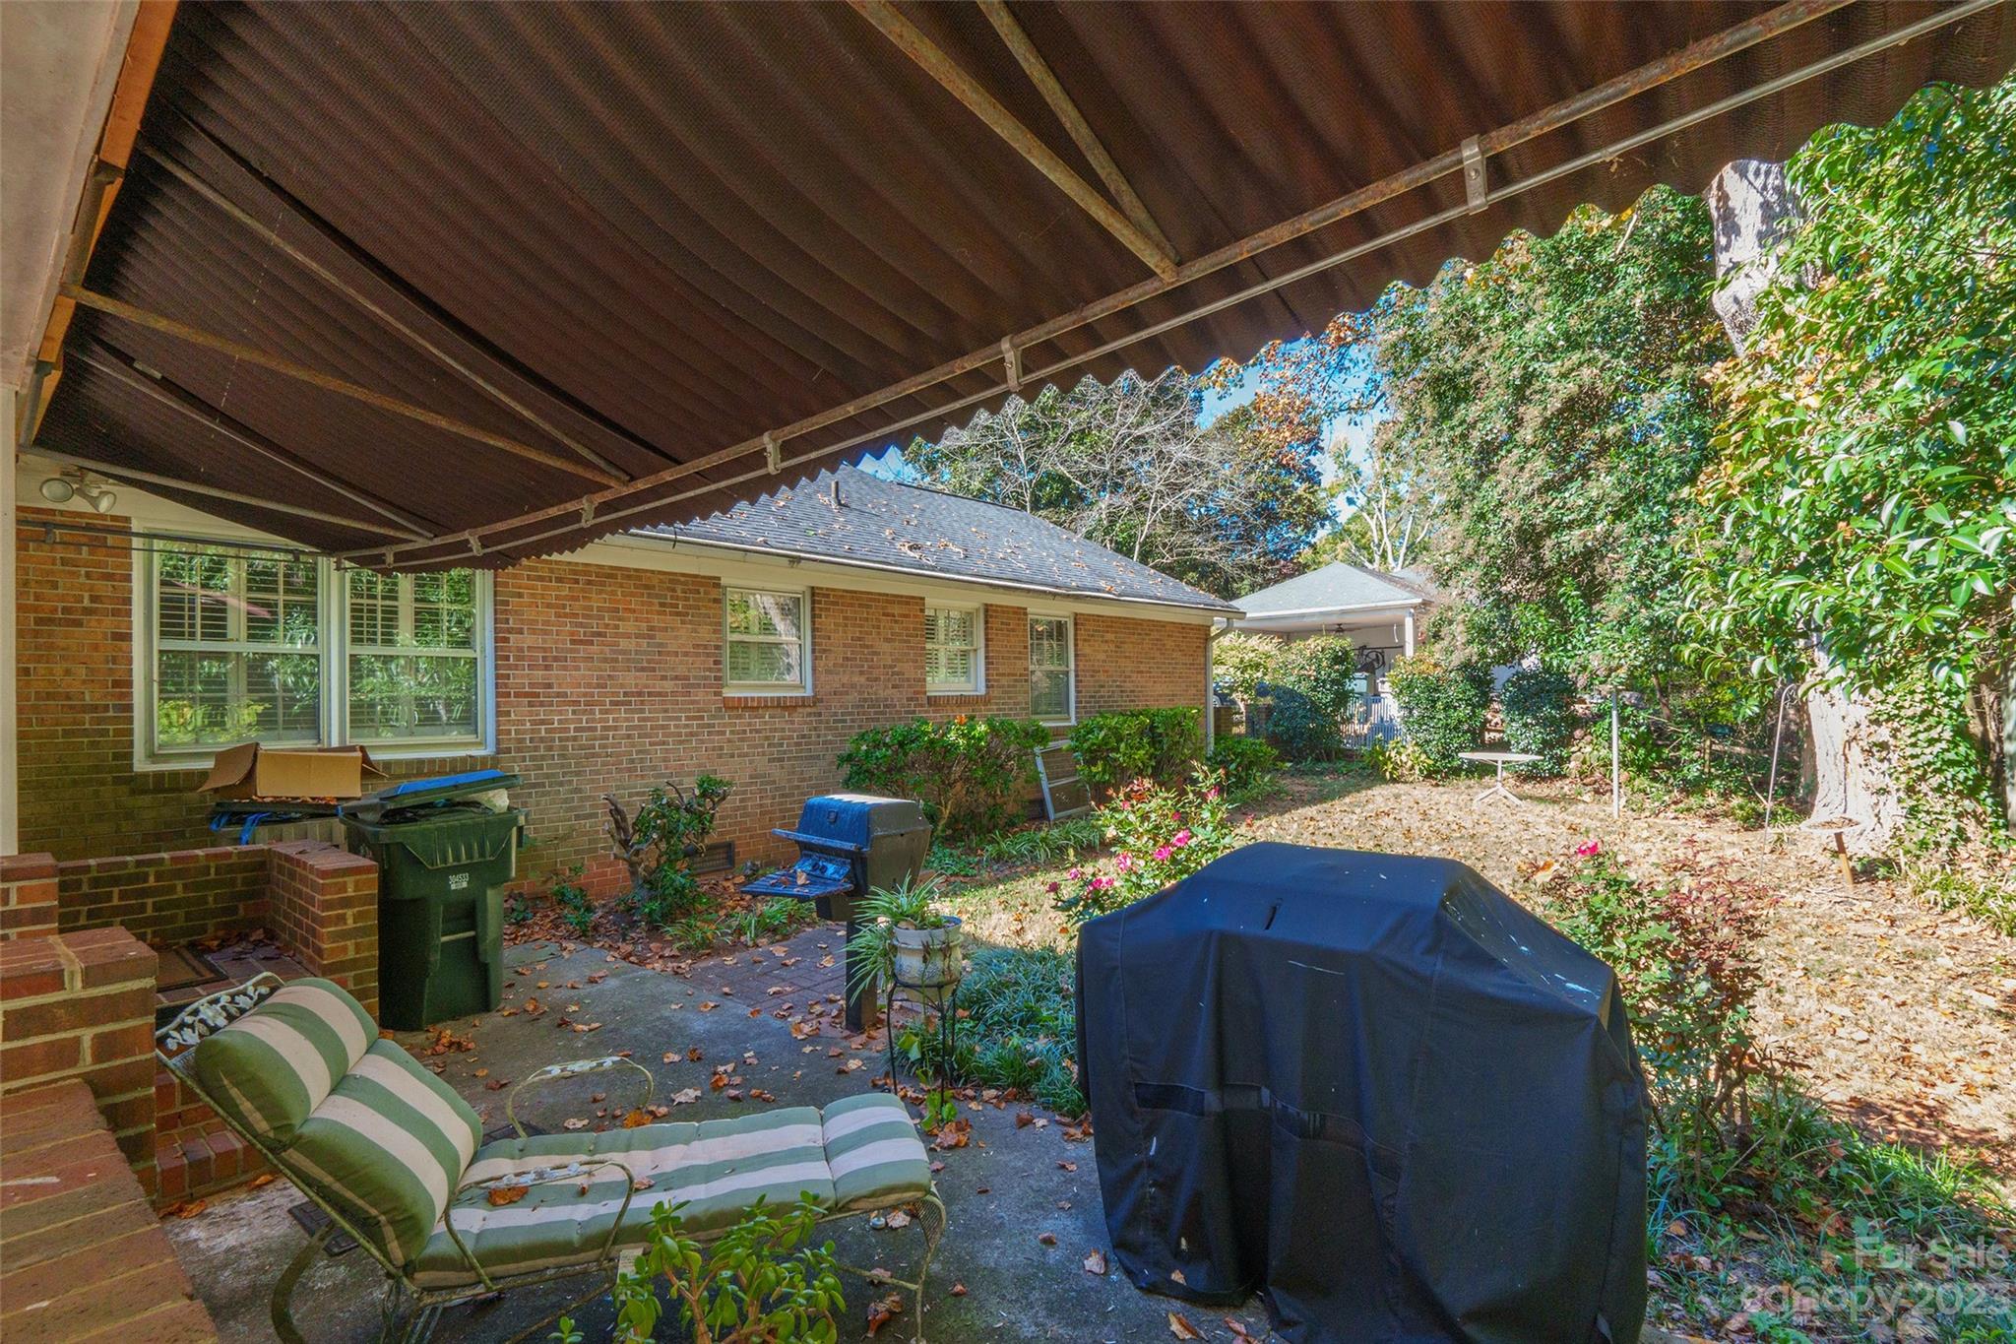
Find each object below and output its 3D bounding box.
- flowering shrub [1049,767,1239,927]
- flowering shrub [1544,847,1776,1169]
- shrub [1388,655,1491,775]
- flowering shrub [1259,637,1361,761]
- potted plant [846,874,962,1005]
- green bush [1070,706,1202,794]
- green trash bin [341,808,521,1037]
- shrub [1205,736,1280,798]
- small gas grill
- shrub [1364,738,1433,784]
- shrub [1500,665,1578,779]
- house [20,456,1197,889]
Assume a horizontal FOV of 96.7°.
[{"bbox_3d":[0.716,1.130,4.600,0.950,1.168,0.950,0,-1,9],"label":"flowering shrub"},{"bbox_3d":[2.386,1.188,3.250,0.760,1.106,0.760,-1,-1,36],"label":"flowering shrub"},{"bbox_3d":[7.963,0.794,16.500,1.720,2.226,1.700,0,-1,26],"label":"shrub"},{"bbox_3d":[6.397,0.568,19.000,2.000,2.740,1.900,0,-1,19],"label":"flowering shrub"},{"bbox_3d":[-0.417,1.082,3.620,0.460,0.535,0.440,0,-1,-7],"label":"potted plant"},{"bbox_3d":[1.900,1.171,12.108,1.100,1.360,2.300,-1,-1,41],"label":"green bush"},{"bbox_3d":[-3.200,1.222,4.957,0.840,1.080,0.640,-1,-1,41],"label":"green trash bin"},{"bbox_3d":[3.603,1.434,13.800,1.100,0.851,1.100,-1,-1,41],"label":"shrub"},{"bbox_3d":[-0.819,1.179,4.342,0.550,1.150,0.740,-1,-1,41],"label":"small gas grill"},{"bbox_3d":[6.587,1.506,15.200,1.150,0.767,1.100,0,-1,23],"label":"shrub"},{"bbox_3d":[9.702,0.895,16.400,1.280,2.021,1.280,0,-1,31],"label":"shrub"},{"bbox_3d":[-2.854,-0.452,11.809,6.200,4.600,14.400,-1,-1,41],"label":"house"}]

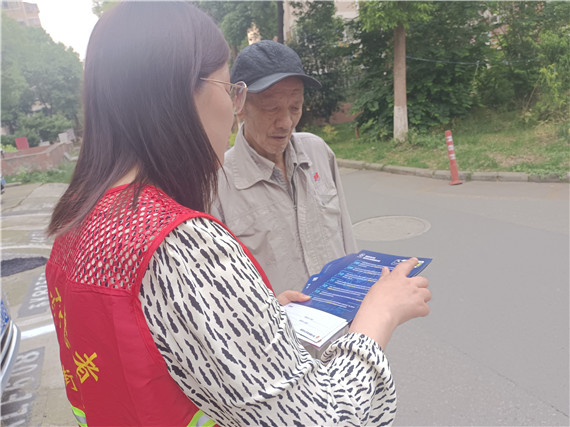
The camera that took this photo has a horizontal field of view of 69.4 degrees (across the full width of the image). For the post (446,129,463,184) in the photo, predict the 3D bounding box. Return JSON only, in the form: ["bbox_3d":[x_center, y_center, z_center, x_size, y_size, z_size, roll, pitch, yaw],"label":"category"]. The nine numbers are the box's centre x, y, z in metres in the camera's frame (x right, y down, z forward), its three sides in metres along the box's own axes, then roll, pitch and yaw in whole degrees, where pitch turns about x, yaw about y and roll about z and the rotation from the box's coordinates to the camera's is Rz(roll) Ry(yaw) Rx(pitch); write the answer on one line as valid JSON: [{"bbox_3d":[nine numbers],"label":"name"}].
[{"bbox_3d":[2.290,-0.755,5.676,0.200,0.755,0.200,-13,12,0],"label":"post"}]

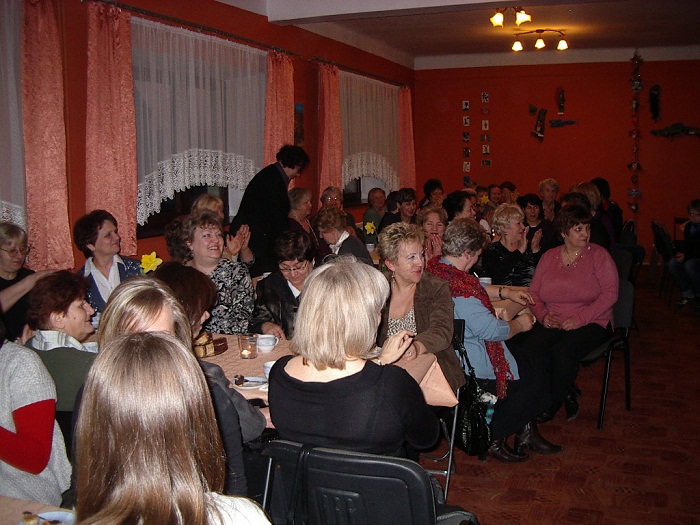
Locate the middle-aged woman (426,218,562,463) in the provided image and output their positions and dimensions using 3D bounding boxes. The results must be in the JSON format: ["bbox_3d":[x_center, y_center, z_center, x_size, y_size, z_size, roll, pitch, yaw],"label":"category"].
[{"bbox_3d":[0.752,0.395,4.000,0.700,1.220,0.480,-3,8,-18],"label":"middle-aged woman"}]

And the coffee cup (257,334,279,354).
[{"bbox_3d":[-0.341,0.335,3.170,0.098,0.067,0.080,0,8,0],"label":"coffee cup"}]

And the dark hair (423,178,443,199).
[{"bbox_3d":[0.811,-0.727,7.600,0.190,0.220,0.210,-6,9,-37],"label":"dark hair"}]

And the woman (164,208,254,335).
[{"bbox_3d":[-0.686,0.406,3.750,0.520,1.280,0.620,-3,8,-18],"label":"woman"}]

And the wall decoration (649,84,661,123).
[{"bbox_3d":[4.345,-2.269,10.964,0.170,0.550,0.100,3,8,22],"label":"wall decoration"}]

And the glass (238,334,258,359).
[{"bbox_3d":[-0.409,0.340,3.100,0.078,0.086,0.078,0,8,0],"label":"glass"}]

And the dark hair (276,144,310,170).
[{"bbox_3d":[-0.404,-0.731,5.400,0.230,0.190,0.190,19,5,-8],"label":"dark hair"}]

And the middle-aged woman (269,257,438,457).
[{"bbox_3d":[0.044,0.608,2.301,0.530,1.290,0.780,2,8,20],"label":"middle-aged woman"}]

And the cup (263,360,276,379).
[{"bbox_3d":[-0.271,0.399,2.809,0.100,0.074,0.085,0,8,0],"label":"cup"}]

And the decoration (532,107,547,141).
[{"bbox_3d":[2.860,-2.098,11.597,0.190,0.510,0.090,3,8,22],"label":"decoration"}]

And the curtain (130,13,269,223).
[{"bbox_3d":[-1.196,-1.162,6.642,0.100,1.508,2.093,3,8,22],"label":"curtain"}]

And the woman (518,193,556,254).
[{"bbox_3d":[1.509,0.072,6.250,0.500,1.260,0.620,0,8,0],"label":"woman"}]

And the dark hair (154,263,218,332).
[{"bbox_3d":[-0.506,0.108,2.380,0.180,0.230,0.210,1,8,8],"label":"dark hair"}]

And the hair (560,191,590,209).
[{"bbox_3d":[1.828,-0.484,6.200,0.230,0.200,0.190,1,8,12],"label":"hair"}]

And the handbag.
[{"bbox_3d":[0.593,0.605,3.720,0.150,0.630,0.240,-4,8,-24],"label":"handbag"}]

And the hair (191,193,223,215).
[{"bbox_3d":[-0.934,-0.358,5.000,0.210,0.220,0.190,5,9,36],"label":"hair"}]

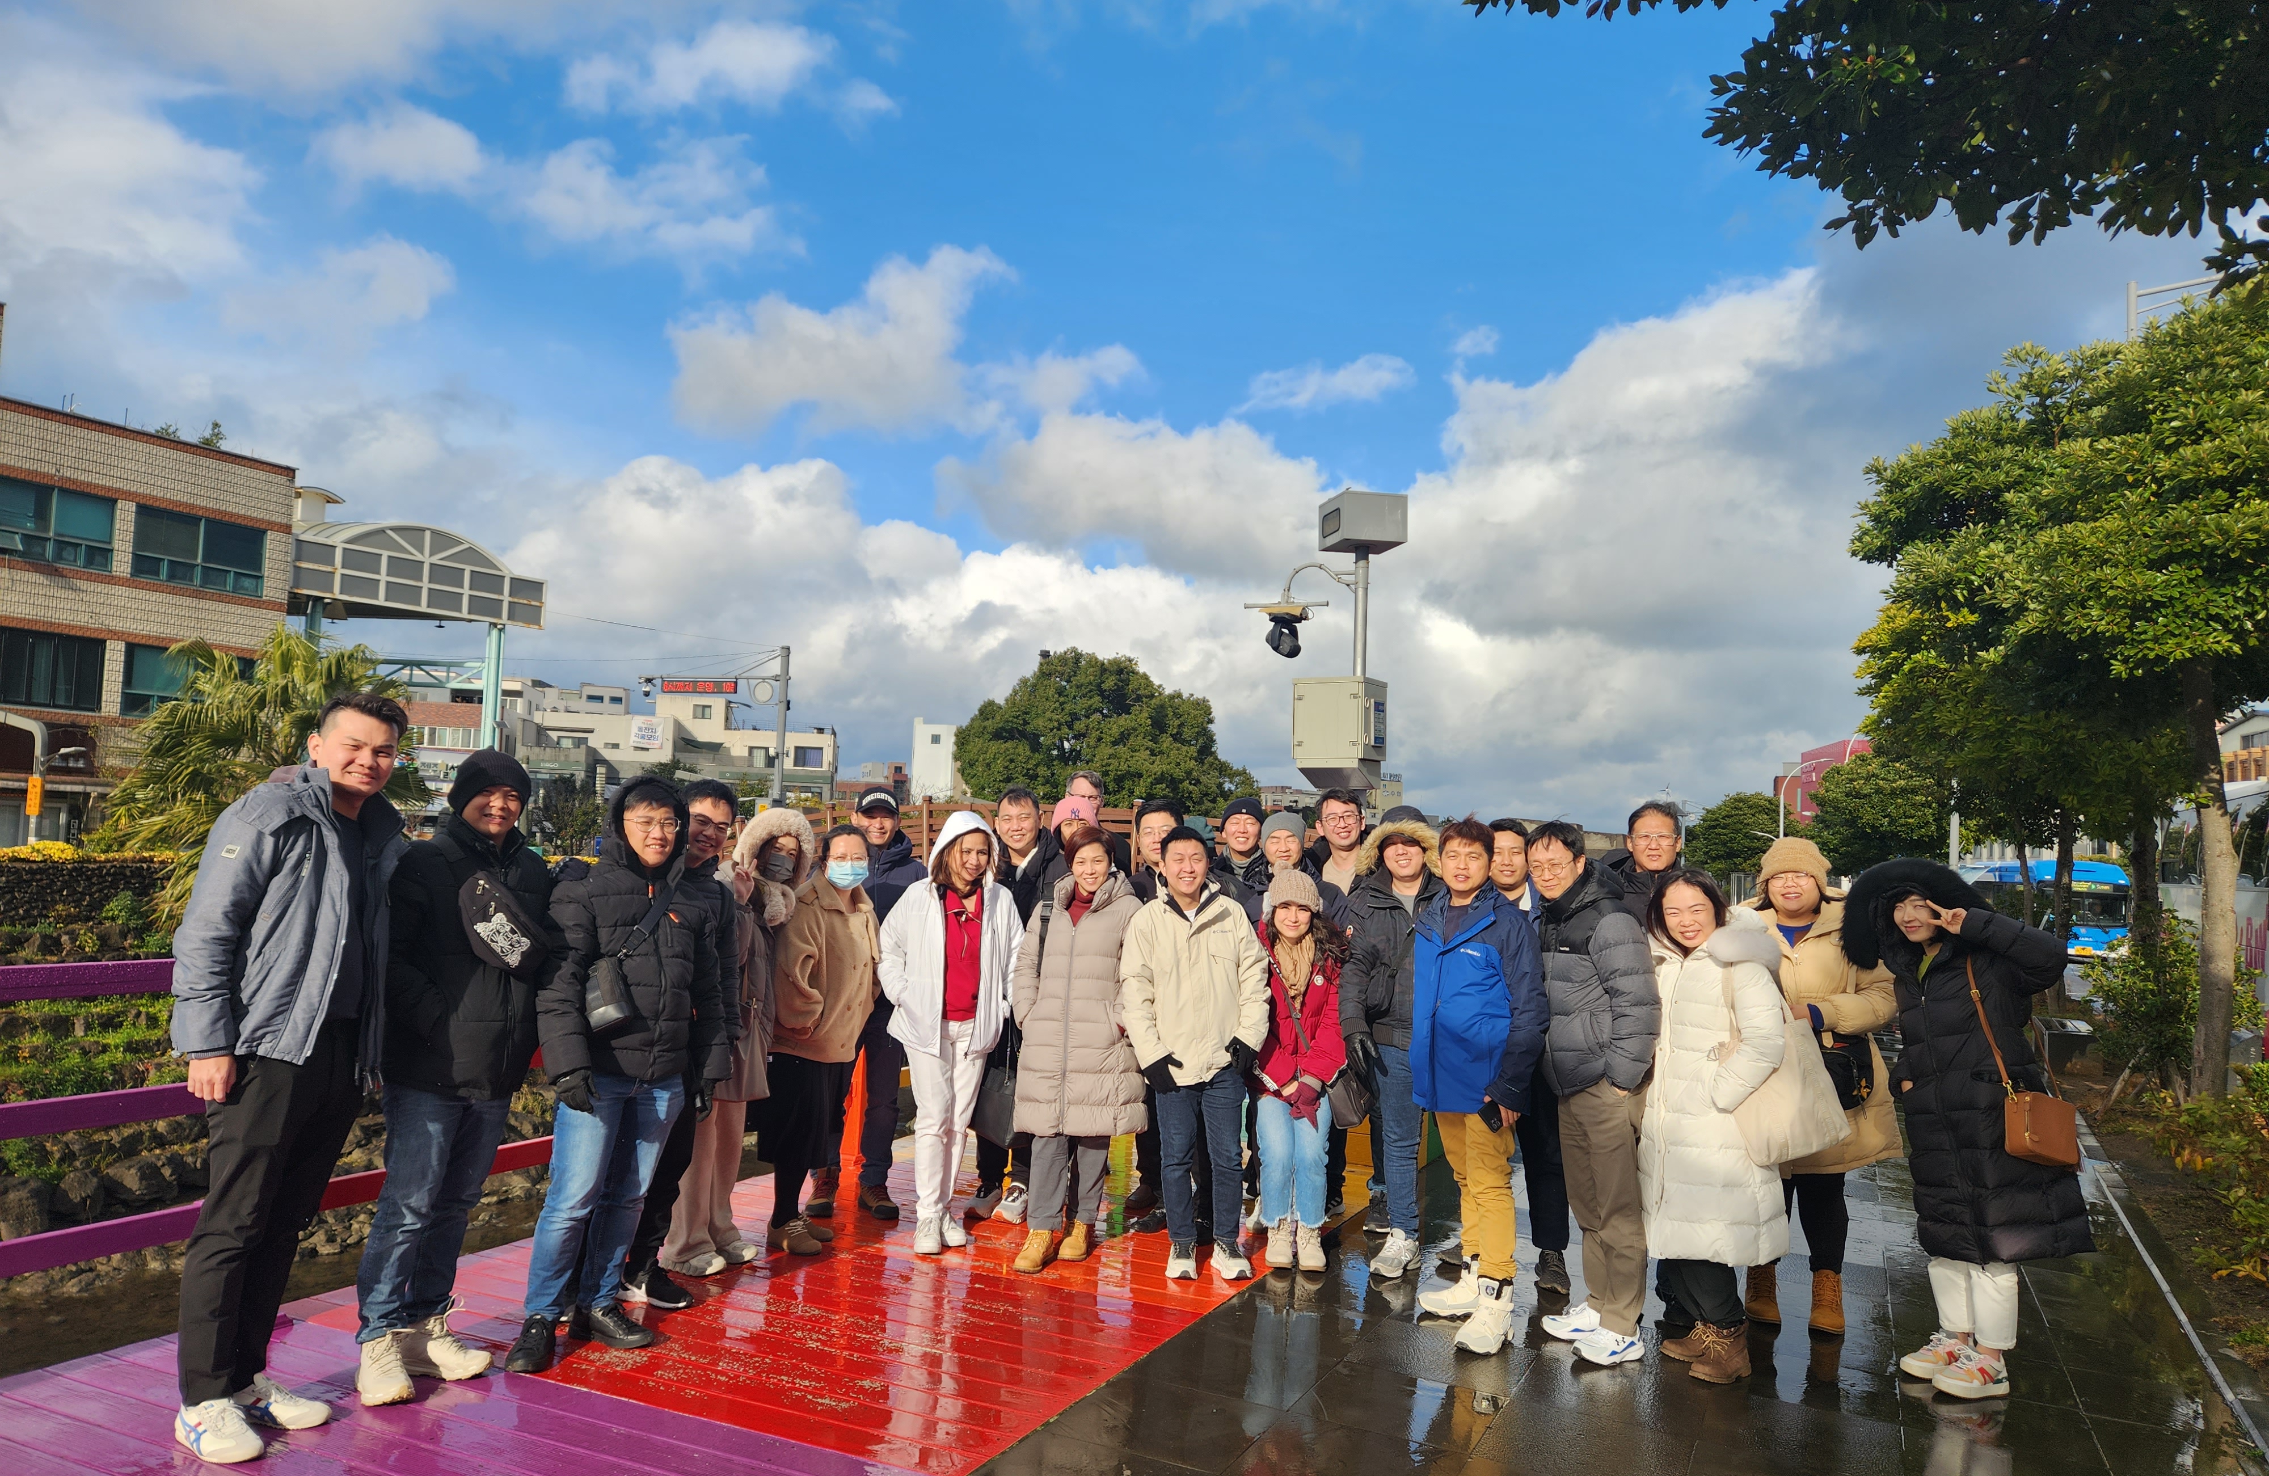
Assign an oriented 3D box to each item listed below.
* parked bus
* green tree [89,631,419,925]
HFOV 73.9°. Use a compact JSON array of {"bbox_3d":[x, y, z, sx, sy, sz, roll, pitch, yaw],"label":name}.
[{"bbox_3d":[32.000,6.050,52.500,2.500,3.350,11.000,1,-5,22],"label":"parked bus"},{"bbox_3d":[-9.300,0.700,16.000,3.200,3.700,3.200,3,-5,0],"label":"green tree"}]

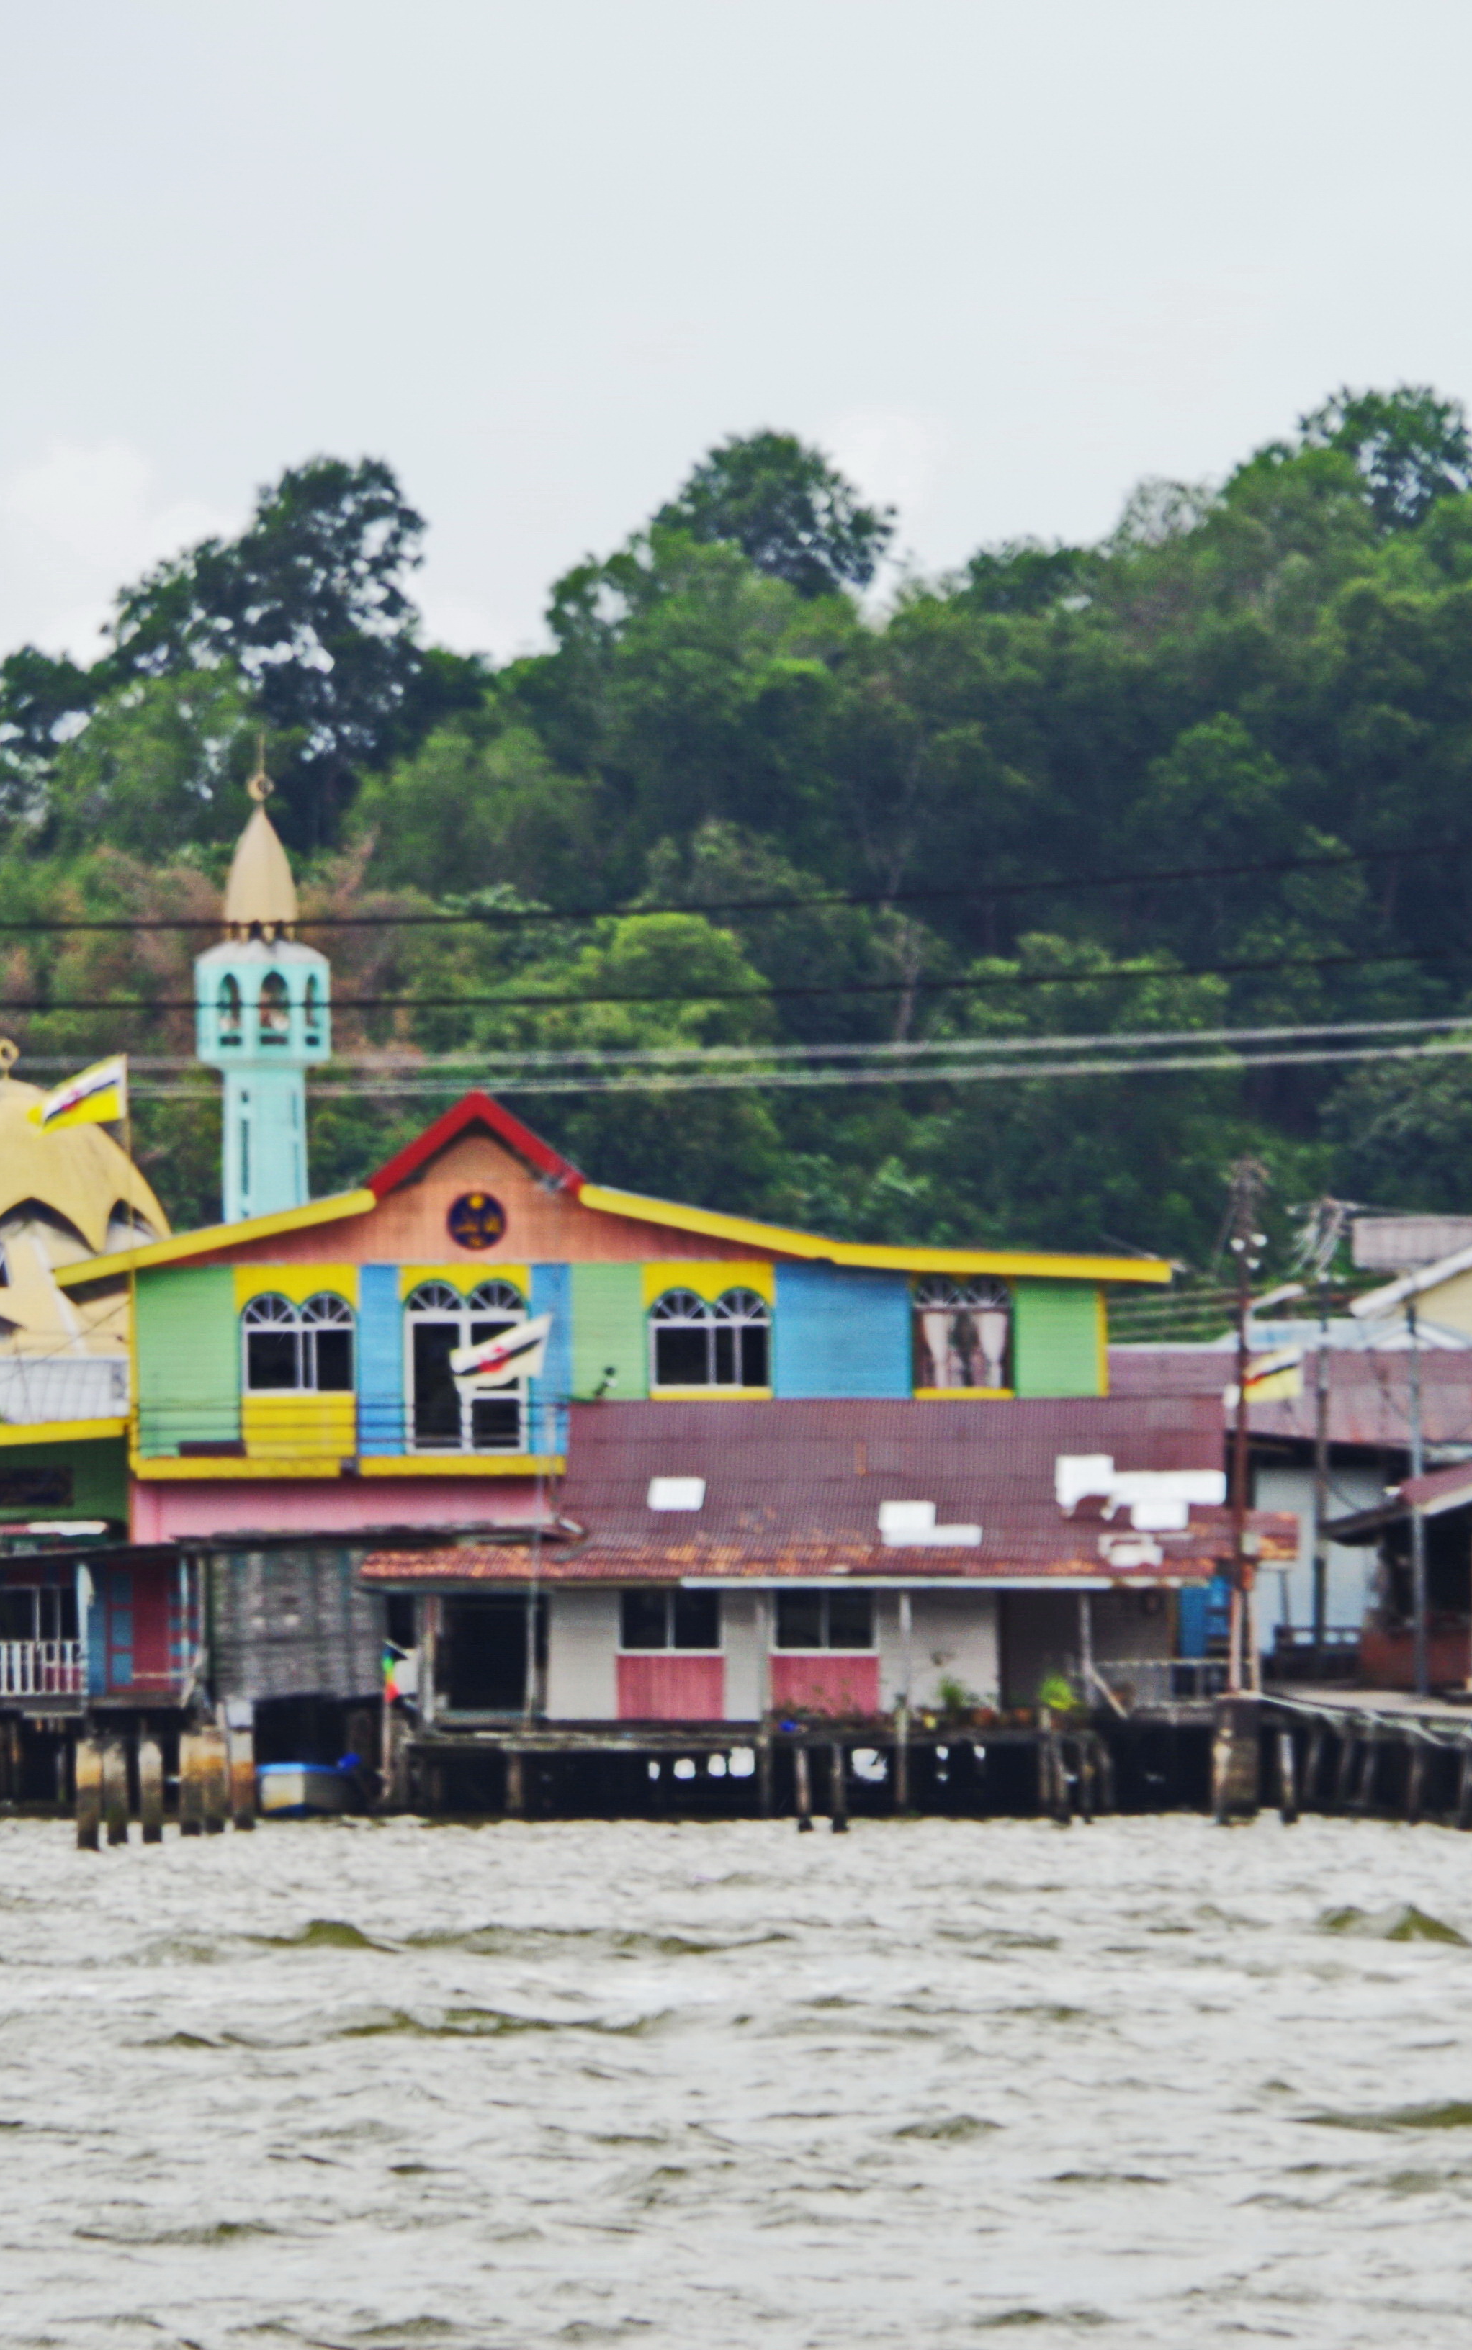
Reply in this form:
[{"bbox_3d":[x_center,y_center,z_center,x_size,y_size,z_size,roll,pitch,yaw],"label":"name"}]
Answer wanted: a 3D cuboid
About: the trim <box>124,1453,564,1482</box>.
[{"bbox_3d":[-5.631,4.256,289.300,6.300,0.400,0.200,0,-1,0],"label":"trim"}]

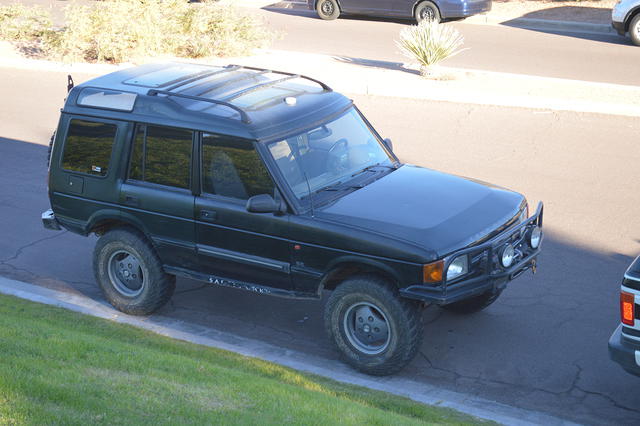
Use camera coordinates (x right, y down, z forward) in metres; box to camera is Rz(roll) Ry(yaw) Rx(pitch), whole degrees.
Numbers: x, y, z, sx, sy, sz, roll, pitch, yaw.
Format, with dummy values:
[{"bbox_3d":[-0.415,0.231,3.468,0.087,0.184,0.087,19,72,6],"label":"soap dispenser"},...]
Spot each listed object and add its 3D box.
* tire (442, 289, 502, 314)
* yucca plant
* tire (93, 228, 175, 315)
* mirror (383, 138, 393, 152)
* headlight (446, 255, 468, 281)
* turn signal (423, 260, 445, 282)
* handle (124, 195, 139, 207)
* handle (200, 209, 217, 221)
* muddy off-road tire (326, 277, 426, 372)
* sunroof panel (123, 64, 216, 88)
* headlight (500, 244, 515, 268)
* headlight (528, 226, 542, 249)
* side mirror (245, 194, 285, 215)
[{"bbox_3d":[1.235,0.481,10.998,0.825,0.825,0.265,10,22,32],"label":"tire"},{"bbox_3d":[1.945,-2.944,21.849,1.200,1.020,1.200,-1,18,0],"label":"yucca plant"},{"bbox_3d":[-1.686,0.514,11.189,0.825,0.825,0.265,10,22,32],"label":"tire"},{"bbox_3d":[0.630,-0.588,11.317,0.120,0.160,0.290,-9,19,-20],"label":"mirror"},{"bbox_3d":[1.031,0.424,9.364,0.110,0.150,0.250,14,24,40],"label":"headlight"},{"bbox_3d":[0.866,0.450,9.268,0.125,0.155,0.125,12,23,37],"label":"turn signal"},{"bbox_3d":[-1.651,-0.110,10.749,0.155,0.075,0.040,10,22,32],"label":"handle"},{"bbox_3d":[-0.926,0.017,10.274,0.155,0.072,0.035,10,21,32],"label":"handle"},{"bbox_3d":[0.431,0.896,9.804,0.790,0.790,0.270,10,21,32],"label":"muddy off-road tire"},{"bbox_3d":[-1.379,-1.258,11.262,0.470,0.050,0.860,10,21,32],"label":"sunroof panel"},{"bbox_3d":[1.436,0.333,9.566,0.100,0.190,0.185,10,22,32],"label":"headlight"},{"bbox_3d":[1.711,0.192,9.965,0.100,0.190,0.185,10,22,32],"label":"headlight"},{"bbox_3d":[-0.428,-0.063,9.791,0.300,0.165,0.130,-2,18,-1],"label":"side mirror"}]

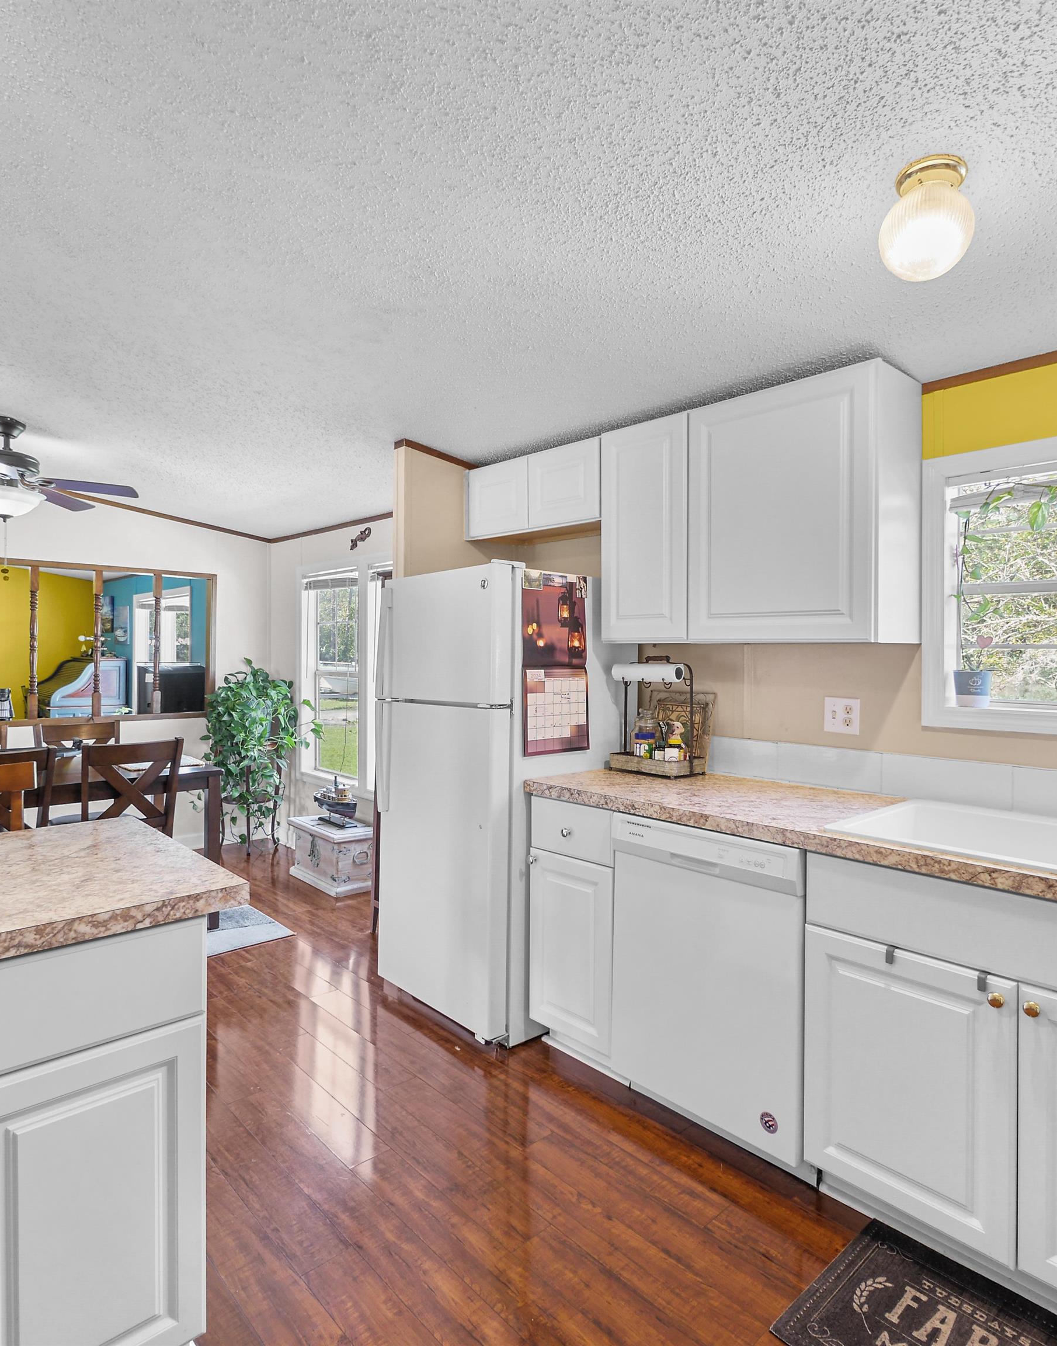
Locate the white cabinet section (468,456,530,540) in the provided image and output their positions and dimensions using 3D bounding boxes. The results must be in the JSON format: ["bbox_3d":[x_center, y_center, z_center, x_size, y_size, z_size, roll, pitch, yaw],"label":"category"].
[{"bbox_3d":[-0.011,-0.719,3.125,0.340,0.295,0.384,0,1,-43],"label":"white cabinet section"}]

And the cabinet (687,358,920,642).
[{"bbox_3d":[0.836,-0.467,2.245,0.320,0.750,0.595,-1,2,-42],"label":"cabinet"}]

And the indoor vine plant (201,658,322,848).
[{"bbox_3d":[-1.851,0.558,4.897,0.660,1.330,0.660,-1,2,-42],"label":"indoor vine plant"}]

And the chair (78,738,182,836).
[{"bbox_3d":[-1.947,0.782,3.487,0.450,0.940,0.540,-1,2,-42],"label":"chair"}]

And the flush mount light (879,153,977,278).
[{"bbox_3d":[0.747,-0.837,1.355,0.158,0.187,0.158,9,-5,-41],"label":"flush mount light"}]

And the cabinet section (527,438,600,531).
[{"bbox_3d":[0.249,-0.702,2.843,0.340,0.298,0.384,0,1,-43],"label":"cabinet section"}]

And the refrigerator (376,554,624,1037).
[{"bbox_3d":[-0.096,0.444,2.951,0.780,1.656,0.755,-1,2,-42],"label":"refrigerator"}]

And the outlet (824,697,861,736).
[{"bbox_3d":[0.996,0.138,2.308,0.010,0.114,0.117,-1,2,-42],"label":"outlet"}]

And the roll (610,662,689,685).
[{"bbox_3d":[0.434,0.002,2.645,0.067,0.067,0.295,-1,2,-42],"label":"roll"}]

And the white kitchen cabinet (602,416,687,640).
[{"bbox_3d":[0.512,-0.484,2.611,0.320,0.750,0.383,-1,2,-42],"label":"white kitchen cabinet"}]

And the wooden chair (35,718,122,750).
[{"bbox_3d":[-2.465,0.767,4.077,0.450,0.940,0.540,-1,2,-42],"label":"wooden chair"}]

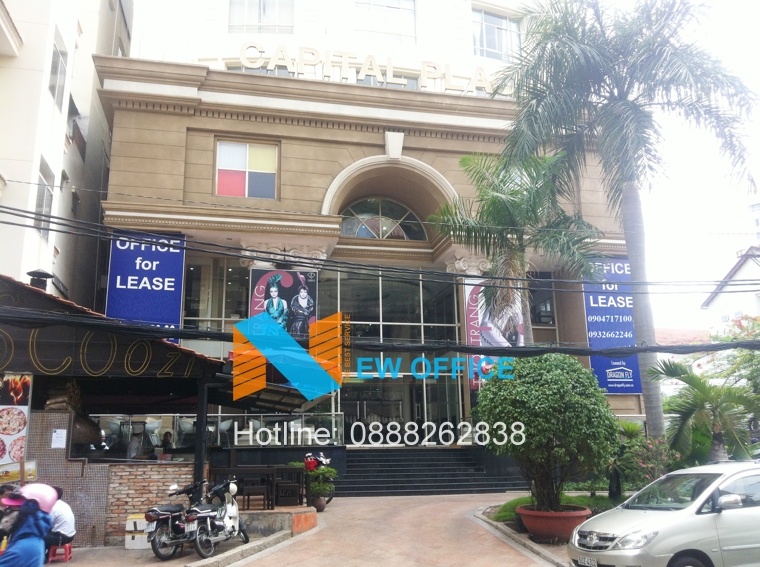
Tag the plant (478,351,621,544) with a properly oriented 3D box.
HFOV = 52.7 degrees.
[{"bbox_3d":[2.629,2.622,12.338,2.271,2.879,2.202,-1,-14,0],"label":"plant"}]

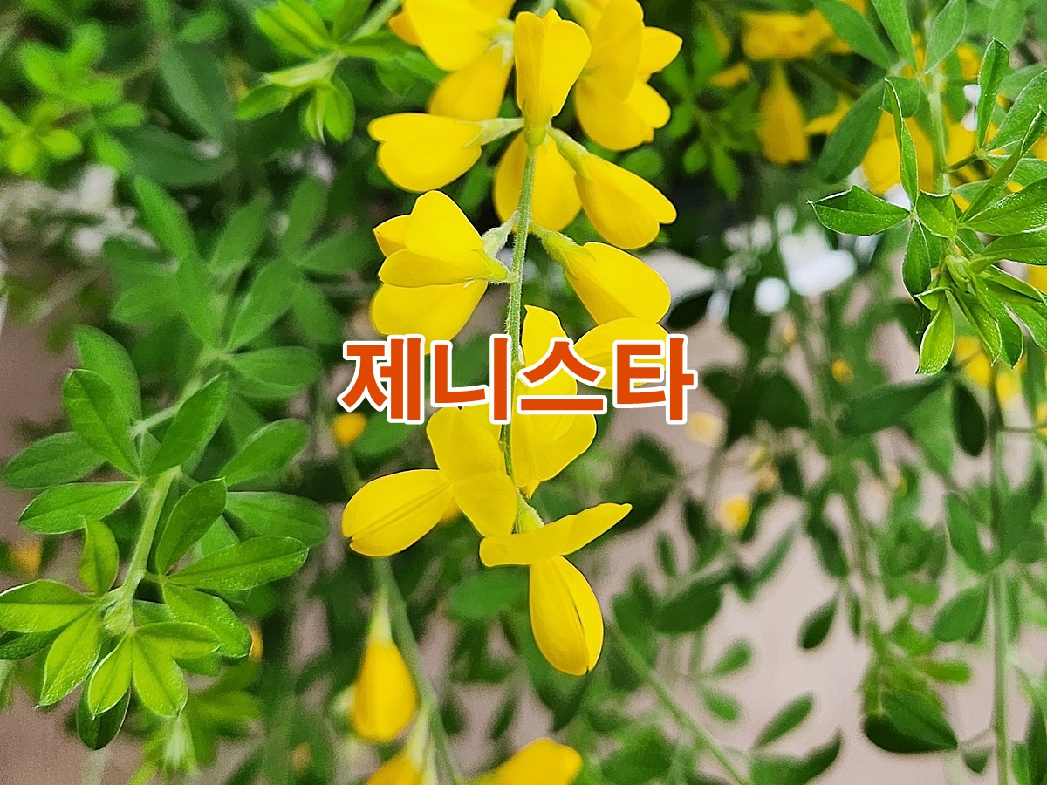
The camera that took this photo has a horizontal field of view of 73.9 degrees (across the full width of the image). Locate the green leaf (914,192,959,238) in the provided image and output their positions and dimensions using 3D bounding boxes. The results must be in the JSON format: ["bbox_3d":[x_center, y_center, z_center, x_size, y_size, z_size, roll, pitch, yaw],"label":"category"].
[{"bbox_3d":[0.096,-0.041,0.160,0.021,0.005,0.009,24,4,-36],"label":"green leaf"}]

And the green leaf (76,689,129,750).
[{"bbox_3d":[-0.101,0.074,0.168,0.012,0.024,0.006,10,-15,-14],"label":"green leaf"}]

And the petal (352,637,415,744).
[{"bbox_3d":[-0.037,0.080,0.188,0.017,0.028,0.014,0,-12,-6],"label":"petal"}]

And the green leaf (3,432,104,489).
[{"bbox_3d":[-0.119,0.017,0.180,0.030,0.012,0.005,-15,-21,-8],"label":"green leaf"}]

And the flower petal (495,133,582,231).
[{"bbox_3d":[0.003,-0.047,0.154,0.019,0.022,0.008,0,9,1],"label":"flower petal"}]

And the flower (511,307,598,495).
[{"bbox_3d":[0.005,0.001,0.112,0.011,0.029,0.009,-8,14,-35],"label":"flower"}]

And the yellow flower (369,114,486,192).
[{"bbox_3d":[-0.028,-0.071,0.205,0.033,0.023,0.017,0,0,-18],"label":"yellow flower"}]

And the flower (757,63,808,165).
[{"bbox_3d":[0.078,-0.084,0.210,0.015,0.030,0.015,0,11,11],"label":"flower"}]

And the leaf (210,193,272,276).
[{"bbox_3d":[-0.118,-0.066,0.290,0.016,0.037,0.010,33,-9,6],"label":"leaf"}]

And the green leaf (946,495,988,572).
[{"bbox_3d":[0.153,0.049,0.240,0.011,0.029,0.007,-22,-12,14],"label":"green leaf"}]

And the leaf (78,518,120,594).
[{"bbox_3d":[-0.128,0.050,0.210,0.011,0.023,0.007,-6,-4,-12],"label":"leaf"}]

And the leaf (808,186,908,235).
[{"bbox_3d":[0.072,-0.040,0.149,0.024,0.010,0.003,1,-25,-14],"label":"leaf"}]

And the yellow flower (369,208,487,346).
[{"bbox_3d":[-0.015,-0.019,0.112,0.014,0.021,0.014,-12,13,-29],"label":"yellow flower"}]

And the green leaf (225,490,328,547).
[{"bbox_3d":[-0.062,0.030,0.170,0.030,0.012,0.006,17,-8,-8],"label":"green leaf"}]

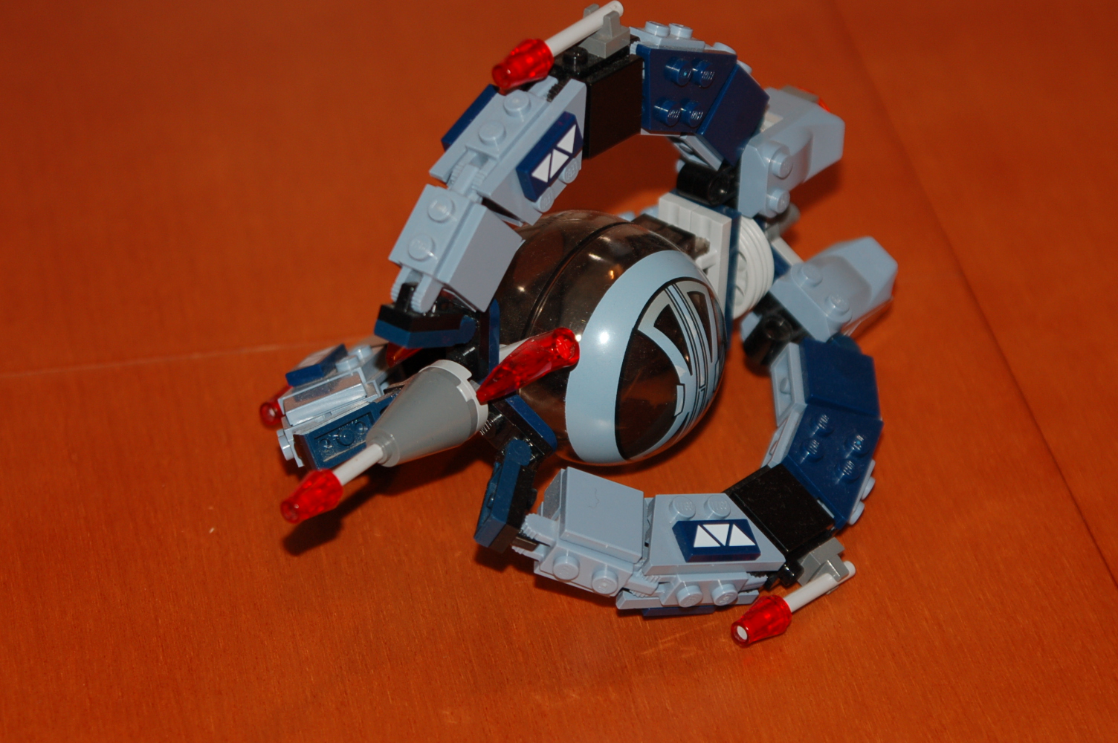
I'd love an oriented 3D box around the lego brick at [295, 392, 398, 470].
[{"bbox_3d":[-0.040,0.012,0.845,0.021,0.008,0.005,-24,10,-17],"label":"lego brick"}]

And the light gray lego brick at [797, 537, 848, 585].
[{"bbox_3d":[0.052,0.039,0.838,0.008,0.008,0.008,47,43,12],"label":"light gray lego brick"}]

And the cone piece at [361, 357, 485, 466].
[{"bbox_3d":[-0.027,0.010,0.810,0.016,0.016,0.023,0,26,42],"label":"cone piece"}]

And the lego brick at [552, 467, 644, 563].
[{"bbox_3d":[0.008,0.027,0.811,0.016,0.004,0.016,19,45,-18],"label":"lego brick"}]

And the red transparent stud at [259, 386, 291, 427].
[{"bbox_3d":[-0.056,0.007,0.888,0.008,0.008,0.011,22,34,31],"label":"red transparent stud"}]

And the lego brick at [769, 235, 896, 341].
[{"bbox_3d":[0.057,-0.018,0.869,0.016,0.008,0.031,47,39,12],"label":"lego brick"}]

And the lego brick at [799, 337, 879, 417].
[{"bbox_3d":[0.057,0.002,0.866,0.016,0.004,0.016,16,46,-21],"label":"lego brick"}]

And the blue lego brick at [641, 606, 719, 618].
[{"bbox_3d":[0.022,0.043,0.828,0.016,0.003,0.008,0,53,-33],"label":"blue lego brick"}]

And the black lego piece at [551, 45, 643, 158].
[{"bbox_3d":[0.005,-0.053,0.831,0.014,0.020,0.016,22,35,31],"label":"black lego piece"}]

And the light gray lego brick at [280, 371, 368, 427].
[{"bbox_3d":[-0.047,0.006,0.853,0.016,0.003,0.016,-22,9,-5],"label":"light gray lego brick"}]

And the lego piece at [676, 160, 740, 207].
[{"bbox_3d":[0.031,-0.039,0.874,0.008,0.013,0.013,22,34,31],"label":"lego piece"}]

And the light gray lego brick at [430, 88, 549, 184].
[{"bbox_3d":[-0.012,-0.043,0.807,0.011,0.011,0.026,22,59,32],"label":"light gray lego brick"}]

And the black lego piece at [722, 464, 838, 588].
[{"bbox_3d":[0.042,0.031,0.848,0.020,0.014,0.016,48,44,13],"label":"black lego piece"}]

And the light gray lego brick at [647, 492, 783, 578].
[{"bbox_3d":[0.028,0.031,0.830,0.032,0.005,0.016,0,53,-33],"label":"light gray lego brick"}]

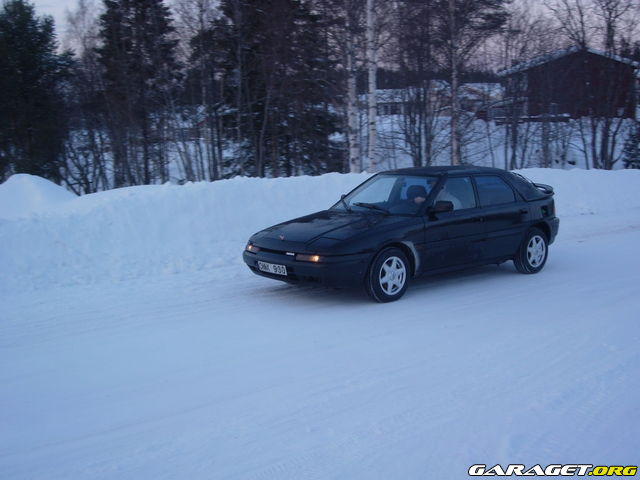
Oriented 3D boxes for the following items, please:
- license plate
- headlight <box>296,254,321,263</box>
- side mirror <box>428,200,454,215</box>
[{"bbox_3d":[-0.485,0.284,7.727,0.030,0.112,0.485,-7,10,-39],"label":"license plate"},{"bbox_3d":[-0.114,0.180,7.434,0.080,0.065,0.300,-7,10,-39],"label":"headlight"},{"bbox_3d":[1.294,-0.347,8.078,0.120,0.130,0.220,-7,10,-39],"label":"side mirror"}]

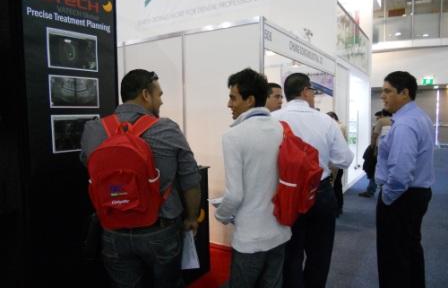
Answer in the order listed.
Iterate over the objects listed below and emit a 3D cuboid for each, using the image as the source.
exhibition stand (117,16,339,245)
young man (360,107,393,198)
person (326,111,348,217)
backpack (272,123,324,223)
[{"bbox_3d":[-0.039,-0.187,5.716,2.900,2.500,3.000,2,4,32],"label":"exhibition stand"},{"bbox_3d":[2.847,0.166,6.448,0.550,1.640,0.500,1,4,18],"label":"young man"},{"bbox_3d":[1.698,0.285,5.249,0.320,1.580,0.460,0,4,15],"label":"person"},{"bbox_3d":[0.364,0.152,1.740,0.190,0.480,0.290,9,7,26],"label":"backpack"}]

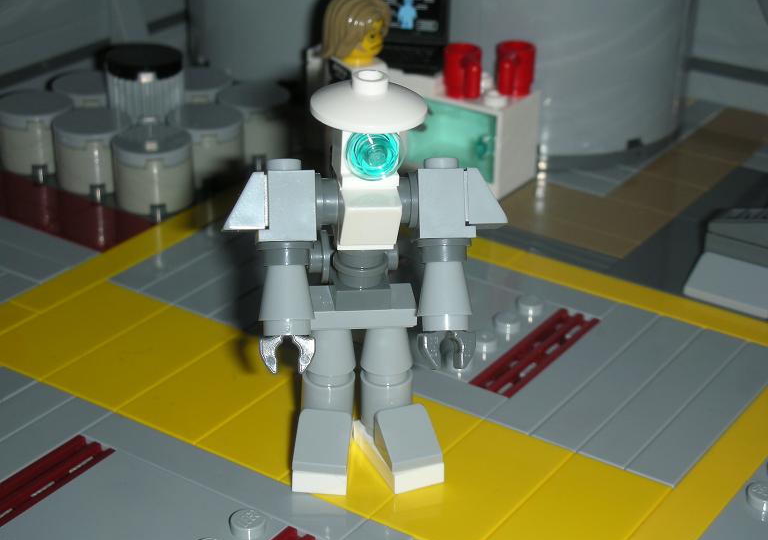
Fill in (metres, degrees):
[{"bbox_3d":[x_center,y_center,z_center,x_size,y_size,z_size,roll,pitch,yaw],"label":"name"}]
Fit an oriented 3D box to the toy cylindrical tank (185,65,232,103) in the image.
[{"bbox_3d":[-0.041,-0.036,0.353,0.016,0.013,0.016,1,27,-1],"label":"toy cylindrical tank"}]

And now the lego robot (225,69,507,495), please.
[{"bbox_3d":[-0.003,0.001,0.230,0.040,0.059,0.021,-2,27,-6],"label":"lego robot"}]

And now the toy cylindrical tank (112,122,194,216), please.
[{"bbox_3d":[-0.046,-0.020,0.321,0.016,0.013,0.016,1,27,-1],"label":"toy cylindrical tank"}]

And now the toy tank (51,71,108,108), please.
[{"bbox_3d":[-0.063,-0.034,0.349,0.016,0.013,0.016,18,31,29],"label":"toy tank"}]

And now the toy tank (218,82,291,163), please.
[{"bbox_3d":[-0.028,-0.031,0.345,0.016,0.013,0.016,1,27,-1],"label":"toy tank"}]

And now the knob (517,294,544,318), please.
[{"bbox_3d":[0.026,0.006,0.285,0.005,0.002,0.005,1,27,-1],"label":"knob"}]

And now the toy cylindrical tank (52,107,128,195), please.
[{"bbox_3d":[-0.059,-0.024,0.329,0.016,0.013,0.016,1,27,-1],"label":"toy cylindrical tank"}]

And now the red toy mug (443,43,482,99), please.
[{"bbox_3d":[0.016,-0.039,0.323,0.007,0.009,0.010,-10,29,-21],"label":"red toy mug"}]

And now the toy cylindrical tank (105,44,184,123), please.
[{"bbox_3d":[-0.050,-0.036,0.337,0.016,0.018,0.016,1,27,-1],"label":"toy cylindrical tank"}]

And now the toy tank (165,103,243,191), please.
[{"bbox_3d":[-0.037,-0.025,0.333,0.016,0.013,0.016,1,27,-1],"label":"toy tank"}]

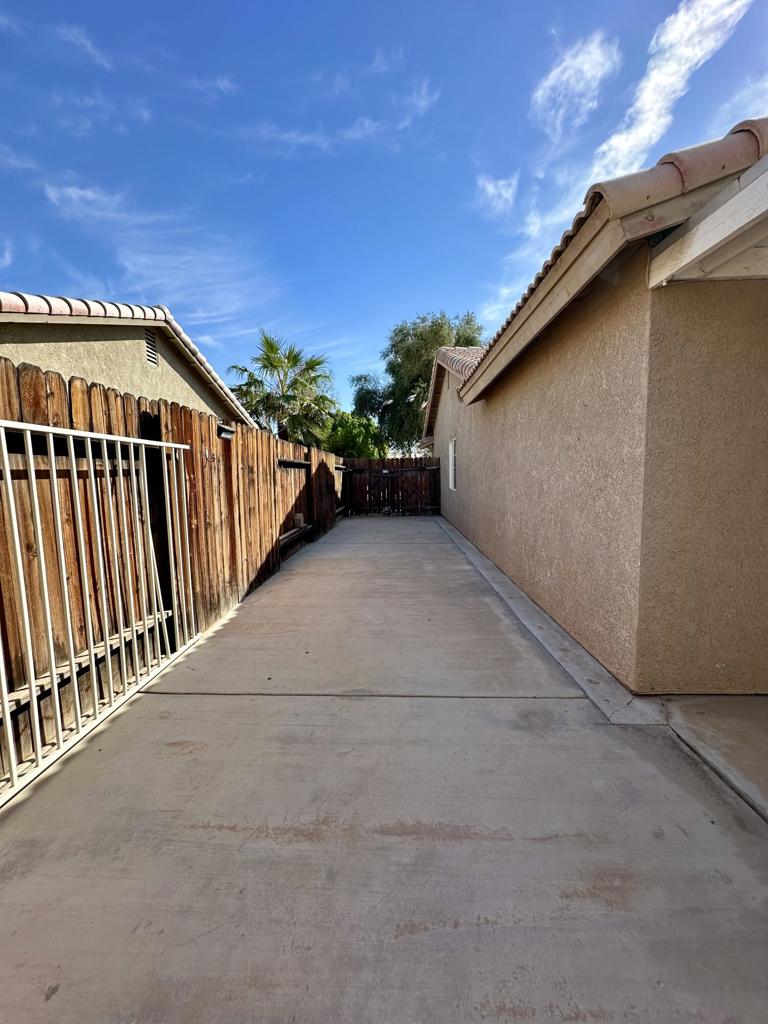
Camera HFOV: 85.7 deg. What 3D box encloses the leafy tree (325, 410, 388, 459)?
[{"bbox_3d":[-1.330,-2.254,17.667,3.070,4.080,2.920,0,5,0],"label":"leafy tree"}]

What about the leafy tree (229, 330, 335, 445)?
[{"bbox_3d":[-3.893,-3.490,16.046,4.110,6.840,4.110,0,5,0],"label":"leafy tree"}]

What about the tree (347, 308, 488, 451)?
[{"bbox_3d":[1.822,-5.262,21.104,7.030,9.430,6.680,0,5,0],"label":"tree"}]

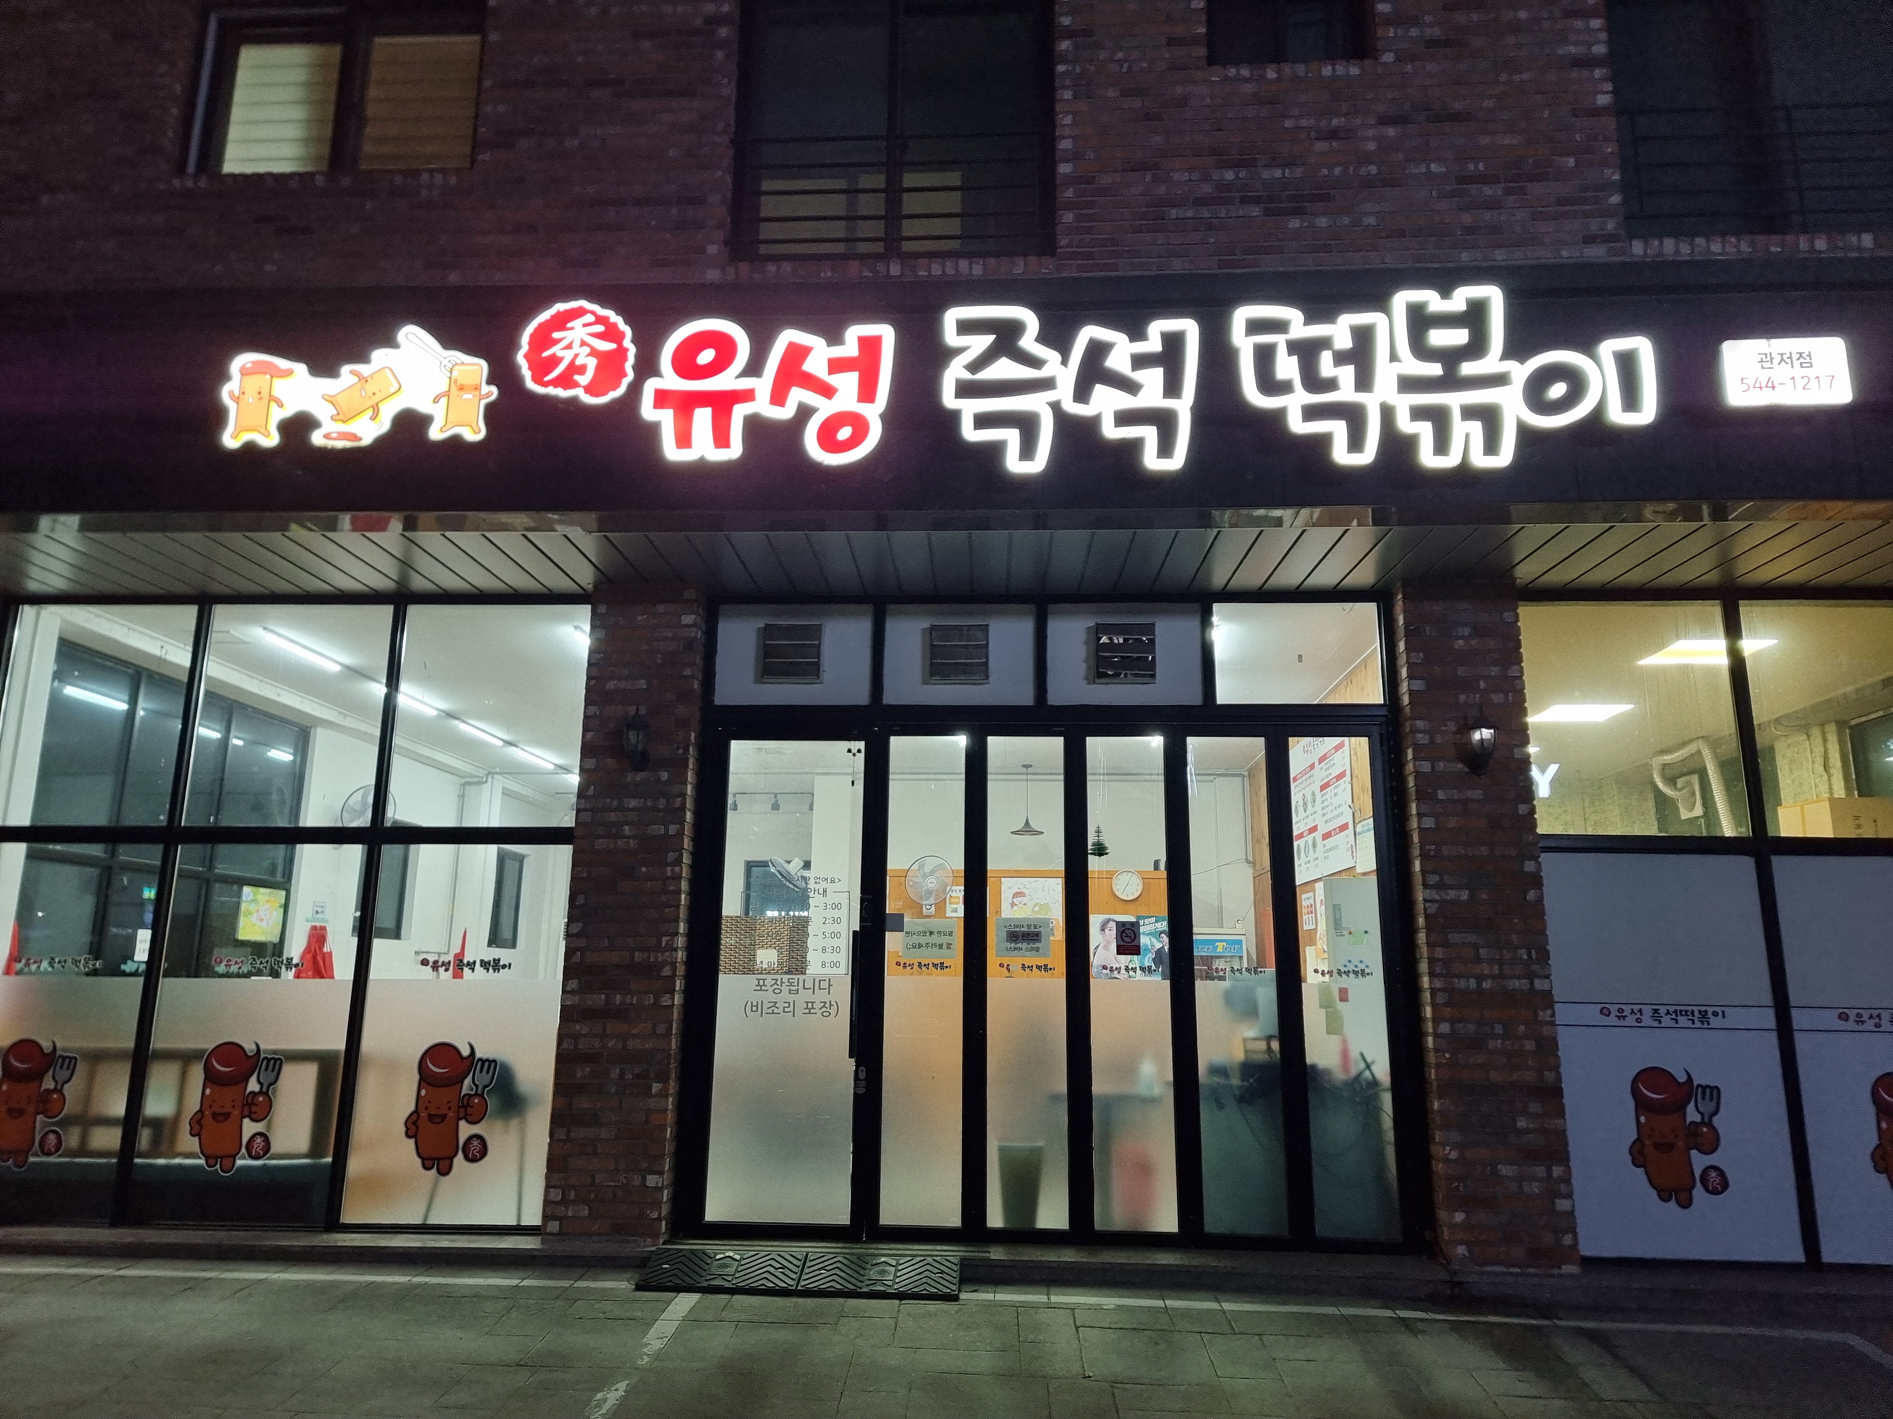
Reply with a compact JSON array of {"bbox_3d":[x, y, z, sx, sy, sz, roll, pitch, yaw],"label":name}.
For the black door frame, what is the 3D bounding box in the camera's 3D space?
[{"bbox_3d":[0.537,1.054,7.082,3.848,3.475,0.130,0,-12,3],"label":"black door frame"}]

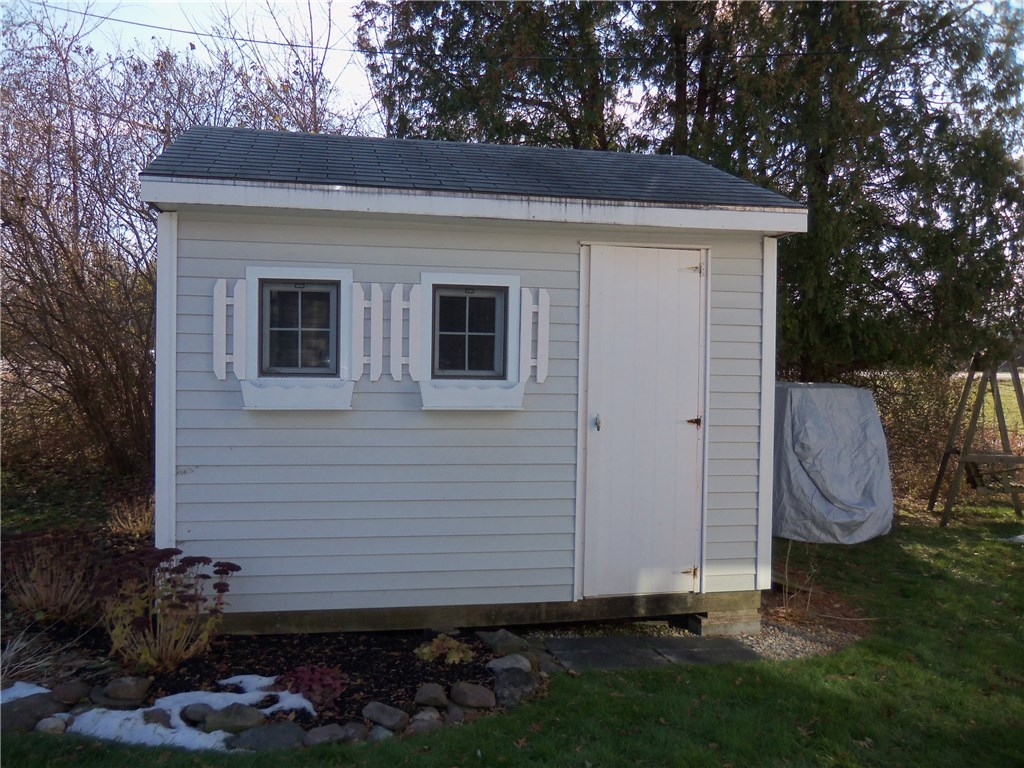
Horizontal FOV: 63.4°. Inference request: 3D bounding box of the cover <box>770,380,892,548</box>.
[{"bbox_3d":[2.740,0.700,7.820,1.100,1.340,1.300,0,1,-10],"label":"cover"}]

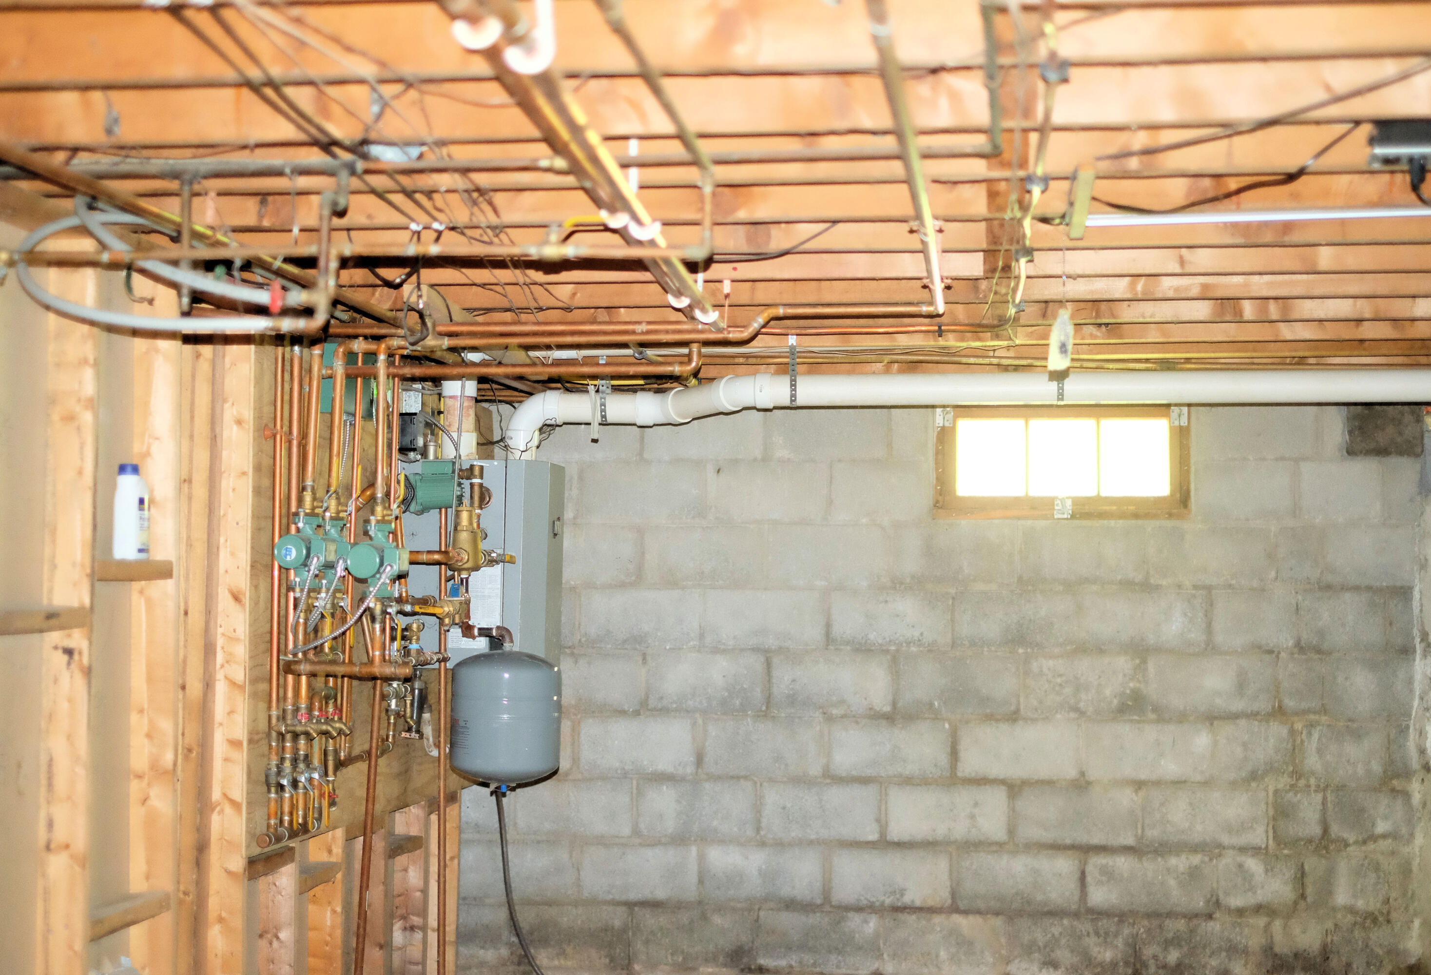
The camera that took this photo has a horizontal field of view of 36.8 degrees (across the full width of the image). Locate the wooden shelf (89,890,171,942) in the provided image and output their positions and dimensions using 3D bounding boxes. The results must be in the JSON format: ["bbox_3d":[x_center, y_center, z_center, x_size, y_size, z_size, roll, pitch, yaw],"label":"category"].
[{"bbox_3d":[-1.160,0.818,4.128,0.089,0.039,0.380,0,-3,7],"label":"wooden shelf"}]

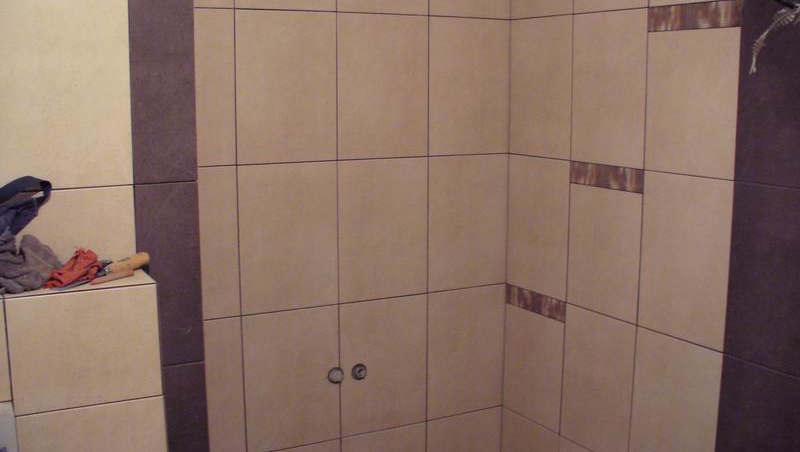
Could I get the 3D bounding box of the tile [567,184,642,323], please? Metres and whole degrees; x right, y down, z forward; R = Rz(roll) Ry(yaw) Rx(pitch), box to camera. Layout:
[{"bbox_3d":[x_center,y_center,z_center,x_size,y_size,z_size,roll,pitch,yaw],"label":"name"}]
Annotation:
[{"bbox_3d":[0.489,0.062,2.047,0.010,0.305,0.254,-5,10,-29],"label":"tile"}]

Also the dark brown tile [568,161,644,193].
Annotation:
[{"bbox_3d":[0.489,-0.116,2.019,0.010,0.054,0.254,-5,10,-29],"label":"dark brown tile"}]

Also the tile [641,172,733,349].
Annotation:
[{"bbox_3d":[0.609,0.069,1.826,0.010,0.361,0.254,-5,10,-29],"label":"tile"}]

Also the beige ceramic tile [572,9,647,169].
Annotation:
[{"bbox_3d":[0.473,-0.310,1.931,0.010,0.350,0.250,-5,10,-28],"label":"beige ceramic tile"}]

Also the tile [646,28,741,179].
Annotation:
[{"bbox_3d":[0.607,-0.256,1.774,0.010,0.305,0.254,-5,10,-29],"label":"tile"}]

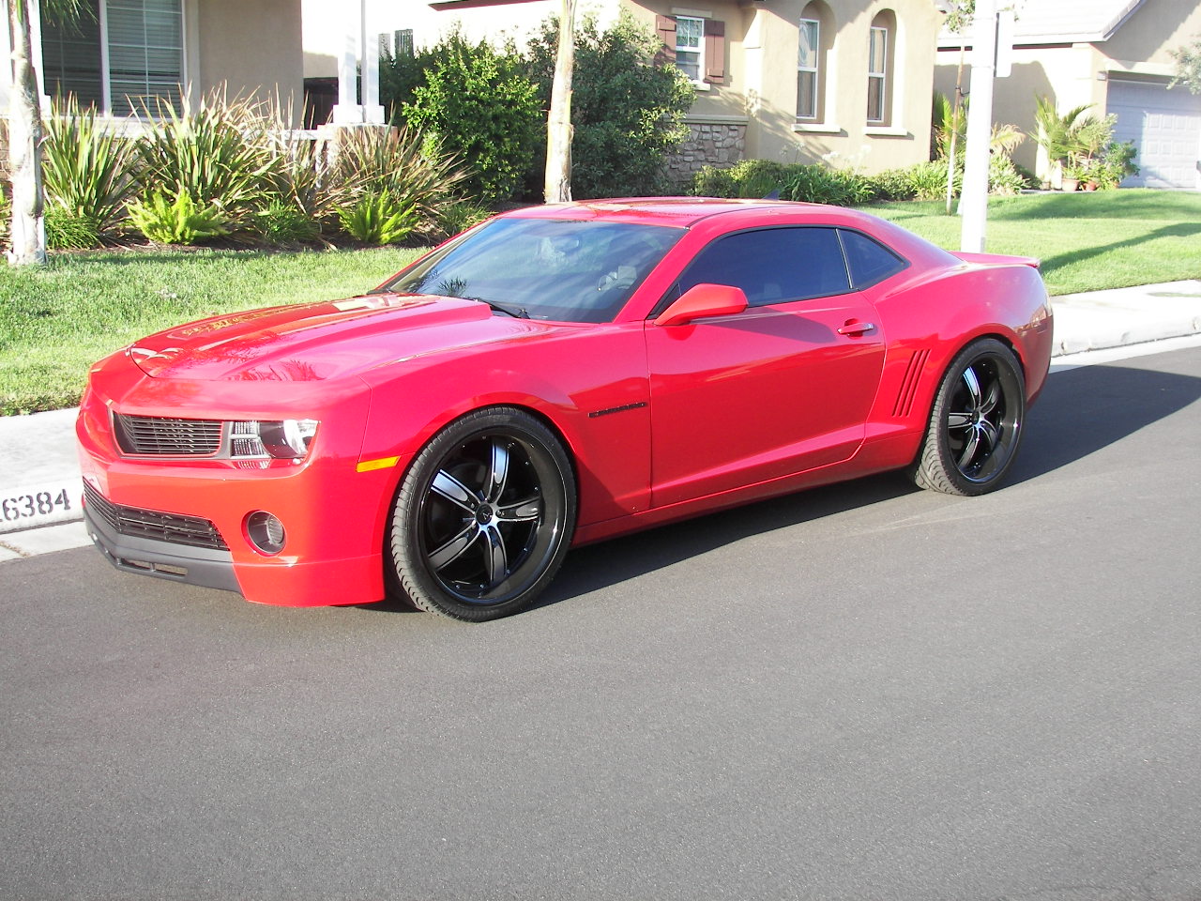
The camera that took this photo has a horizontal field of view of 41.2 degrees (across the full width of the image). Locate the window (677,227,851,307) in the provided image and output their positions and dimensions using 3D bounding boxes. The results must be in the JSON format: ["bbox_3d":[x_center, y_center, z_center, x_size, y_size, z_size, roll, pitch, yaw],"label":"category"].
[{"bbox_3d":[0.632,-0.730,6.308,1.170,0.335,0.090,-10,-18,-42],"label":"window"}]

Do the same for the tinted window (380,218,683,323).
[{"bbox_3d":[-0.325,-0.736,6.379,1.400,0.160,0.800,11,44,46],"label":"tinted window"}]

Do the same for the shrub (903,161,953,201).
[{"bbox_3d":[5.456,-4.493,26.629,0.773,0.690,0.711,3,10,11],"label":"shrub"}]

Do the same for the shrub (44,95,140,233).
[{"bbox_3d":[-4.677,-2.621,14.665,0.836,1.276,0.810,-3,11,-17],"label":"shrub"}]

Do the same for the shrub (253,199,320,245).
[{"bbox_3d":[-3.186,-2.319,16.200,0.680,0.460,0.620,-2,11,-11],"label":"shrub"}]

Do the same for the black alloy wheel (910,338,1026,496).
[{"bbox_3d":[1.633,-0.154,7.328,0.730,0.730,0.310,-10,12,-42],"label":"black alloy wheel"}]

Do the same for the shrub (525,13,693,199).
[{"bbox_3d":[0.120,-4.589,21.502,2.138,2.540,1.964,1,10,0],"label":"shrub"}]

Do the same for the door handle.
[{"bbox_3d":[1.046,-0.498,6.490,0.225,0.052,0.050,-10,12,-42],"label":"door handle"}]

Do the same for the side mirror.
[{"bbox_3d":[0.369,-0.535,5.761,0.260,0.165,0.240,-10,15,-42],"label":"side mirror"}]

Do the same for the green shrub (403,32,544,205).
[{"bbox_3d":[-1.857,-4.765,22.800,1.900,2.320,1.750,-1,11,-5],"label":"green shrub"}]

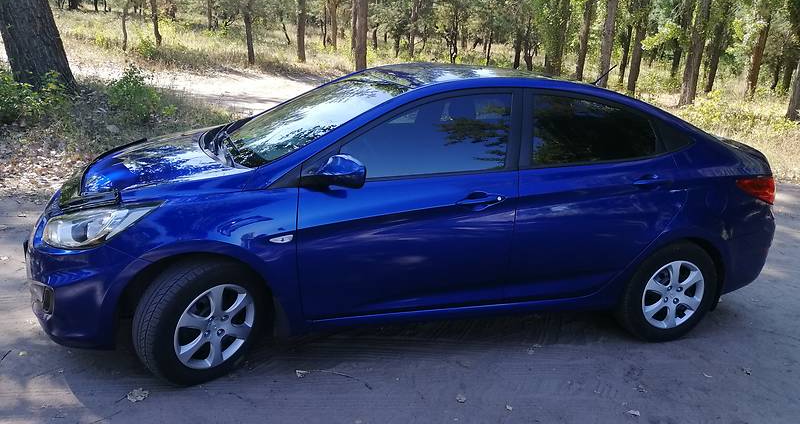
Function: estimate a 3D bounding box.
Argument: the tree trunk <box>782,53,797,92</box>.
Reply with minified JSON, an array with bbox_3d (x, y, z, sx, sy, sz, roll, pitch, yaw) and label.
[{"bbox_3d":[18.015,-6.430,27.777,0.343,1.736,0.343,11,17,31],"label":"tree trunk"}]

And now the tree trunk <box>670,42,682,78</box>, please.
[{"bbox_3d":[13.683,-7.522,29.765,0.326,1.685,0.326,11,18,22],"label":"tree trunk"}]

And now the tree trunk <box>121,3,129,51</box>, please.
[{"bbox_3d":[-9.070,-6.072,19.801,0.139,1.459,0.139,6,16,-2],"label":"tree trunk"}]

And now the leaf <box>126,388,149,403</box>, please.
[{"bbox_3d":[-1.159,0.811,2.657,0.100,0.020,0.098,10,17,17],"label":"leaf"}]

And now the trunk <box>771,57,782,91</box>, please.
[{"bbox_3d":[18.334,-6.736,29.302,0.273,1.546,0.273,10,17,30],"label":"trunk"}]

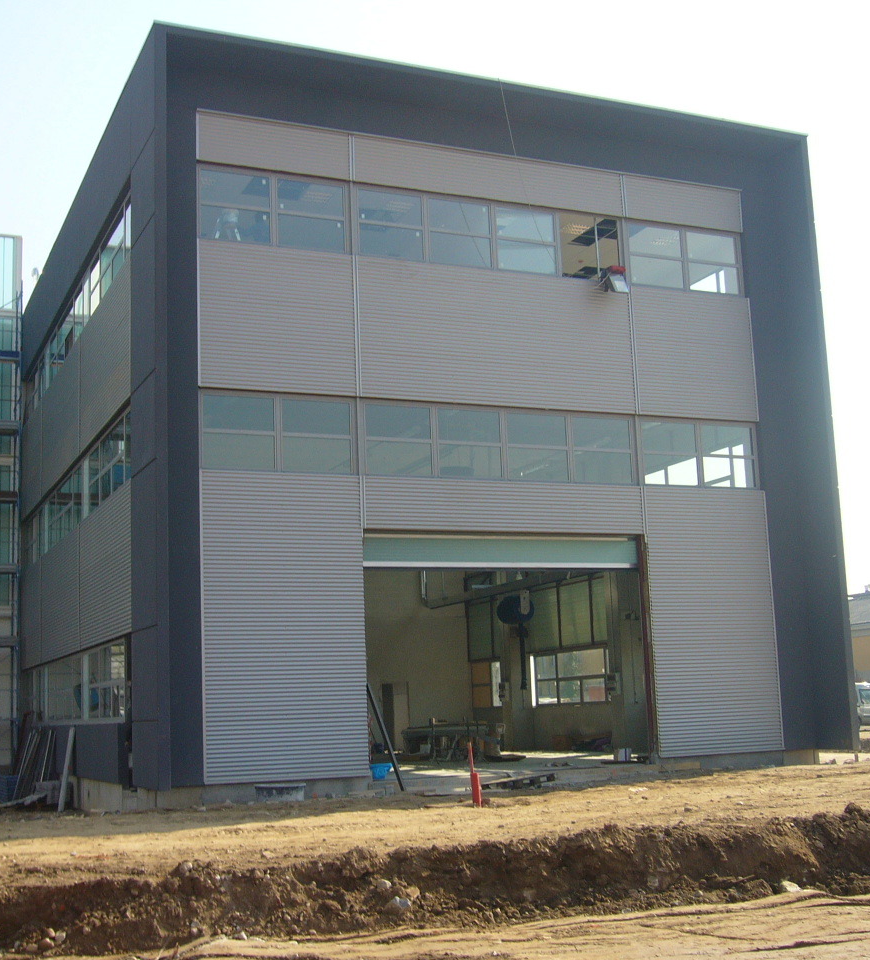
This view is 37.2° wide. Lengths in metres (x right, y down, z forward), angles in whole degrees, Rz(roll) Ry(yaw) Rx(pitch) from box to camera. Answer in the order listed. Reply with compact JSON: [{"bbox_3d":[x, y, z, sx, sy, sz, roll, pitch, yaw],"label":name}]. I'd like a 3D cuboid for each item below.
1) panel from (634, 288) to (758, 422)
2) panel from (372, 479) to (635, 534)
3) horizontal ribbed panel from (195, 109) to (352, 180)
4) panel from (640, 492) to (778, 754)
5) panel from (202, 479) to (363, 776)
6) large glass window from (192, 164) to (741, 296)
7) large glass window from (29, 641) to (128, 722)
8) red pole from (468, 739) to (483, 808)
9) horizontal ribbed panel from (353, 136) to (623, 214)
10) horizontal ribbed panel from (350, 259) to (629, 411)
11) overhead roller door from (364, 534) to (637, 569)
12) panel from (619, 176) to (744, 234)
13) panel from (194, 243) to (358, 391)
[{"bbox_3d":[5.431,-2.614,27.206,3.033,2.739,0.100,2,-10,-24],"label":"panel"},{"bbox_3d":[1.418,0.523,24.803,6.051,0.993,0.100,2,-10,-24],"label":"panel"},{"bbox_3d":[-2.936,-6.171,23.948,2.899,0.974,0.100,2,-10,-24],"label":"horizontal ribbed panel"},{"bbox_3d":[5.645,2.793,26.165,2.946,5.297,0.100,2,-10,-24],"label":"panel"},{"bbox_3d":[-2.596,2.498,22.488,2.899,5.297,0.100,2,-10,-24],"label":"panel"},{"bbox_3d":[1.198,-4.818,25.778,12.062,1.470,0.100,2,-10,-24],"label":"large glass window"},{"bbox_3d":[-8.337,4.800,29.569,0.100,1.500,13.500,2,-10,-24],"label":"large glass window"},{"bbox_3d":[0.620,4.612,20.300,0.140,1.060,0.140,-6,-9,0],"label":"red pole"},{"bbox_3d":[1.157,-6.037,25.895,6.051,0.975,0.100,2,-10,-24],"label":"horizontal ribbed panel"},{"bbox_3d":[1.302,-2.757,25.231,5.986,2.720,0.100,2,-10,-24],"label":"horizontal ribbed panel"},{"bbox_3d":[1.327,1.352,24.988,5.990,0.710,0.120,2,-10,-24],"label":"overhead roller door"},{"bbox_3d":[5.300,-5.893,27.751,3.033,0.975,0.100,2,-10,-24],"label":"panel"},{"bbox_3d":[-2.808,-2.905,23.398,2.899,2.720,0.100,2,-10,-24],"label":"panel"}]

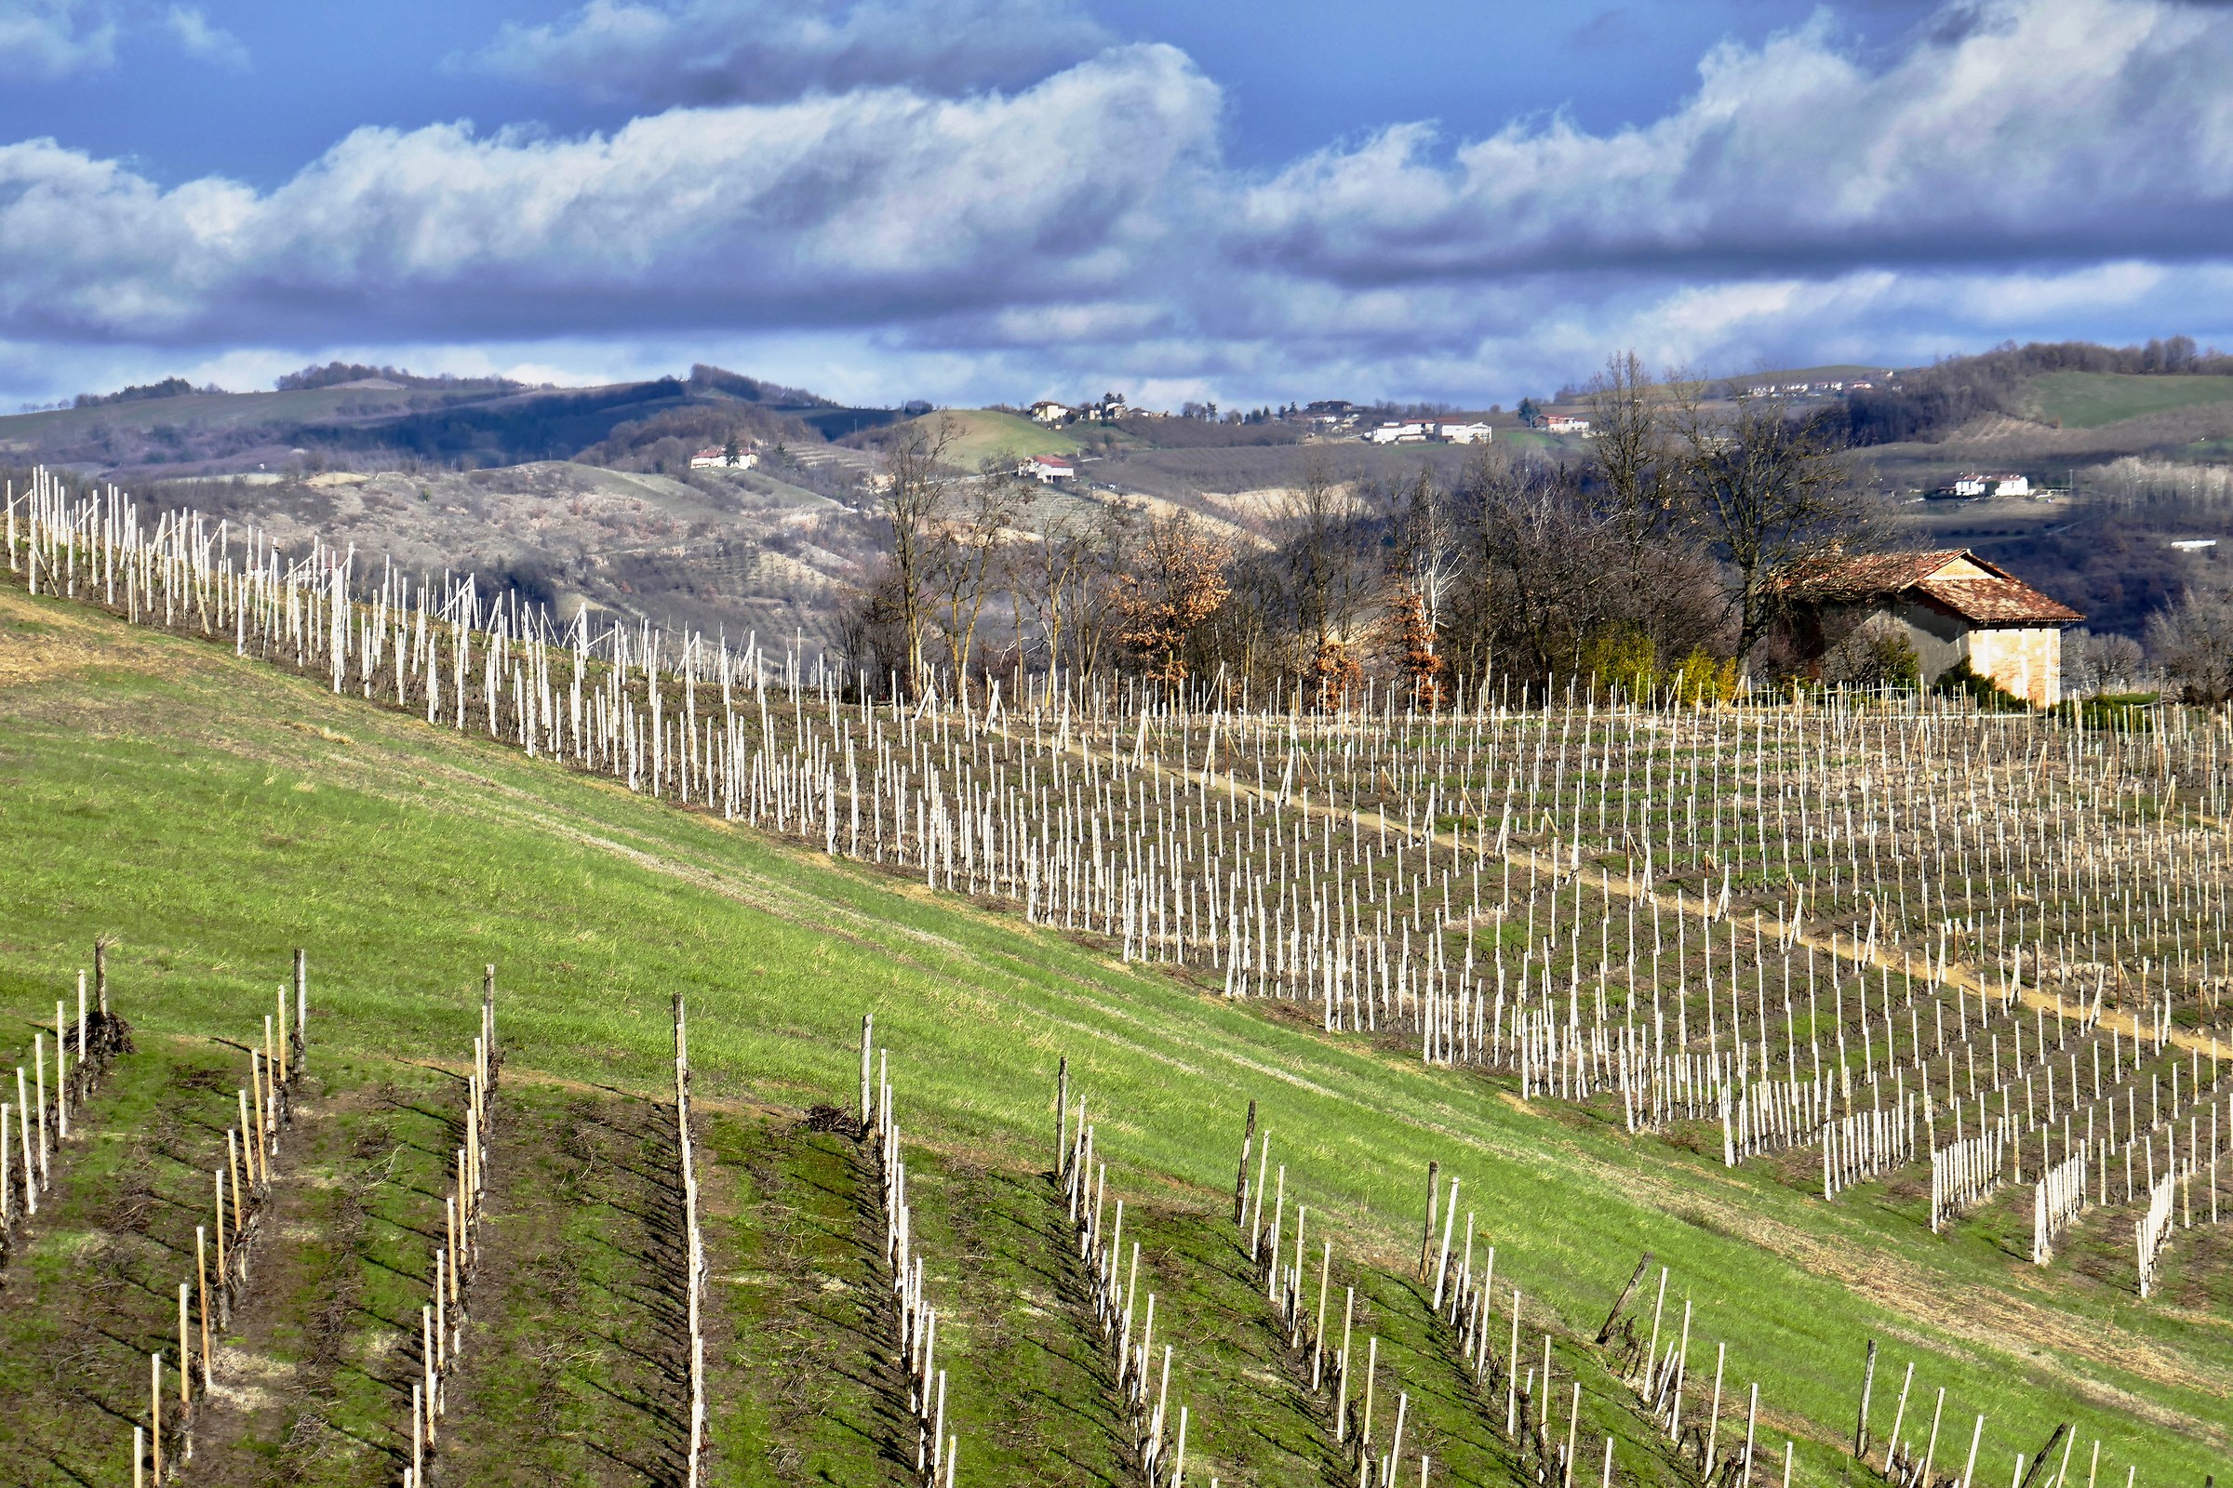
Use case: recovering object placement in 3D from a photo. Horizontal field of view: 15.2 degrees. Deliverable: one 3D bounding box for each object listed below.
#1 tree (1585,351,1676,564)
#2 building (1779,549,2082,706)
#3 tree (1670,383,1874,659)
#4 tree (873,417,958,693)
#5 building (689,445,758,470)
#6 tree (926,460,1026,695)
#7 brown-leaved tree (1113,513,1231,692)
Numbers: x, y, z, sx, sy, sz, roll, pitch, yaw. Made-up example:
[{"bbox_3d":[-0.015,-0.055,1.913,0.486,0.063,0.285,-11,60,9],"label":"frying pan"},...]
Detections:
[{"bbox_3d":[22.695,-9.933,368.000,4.400,14.800,4.200,0,1,0],"label":"tree"},{"bbox_3d":[34.990,-4.952,360.000,10.600,6.800,7.400,1,2,42],"label":"building"},{"bbox_3d":[27.930,-8.855,357.000,8.930,13.390,8.480,0,1,0],"label":"tree"},{"bbox_3d":[-7.580,-7.058,315.000,3.150,10.700,2.990,0,1,0],"label":"tree"},{"bbox_3d":[-107.821,-78.501,2300.000,17.500,6.800,9.000,0,1,14],"label":"building"},{"bbox_3d":[-5.334,-6.264,318.000,3.840,9.080,3.650,0,1,0],"label":"tree"},{"bbox_3d":[2.283,-5.605,332.000,4.630,7.200,4.400,0,1,0],"label":"brown-leaved tree"}]

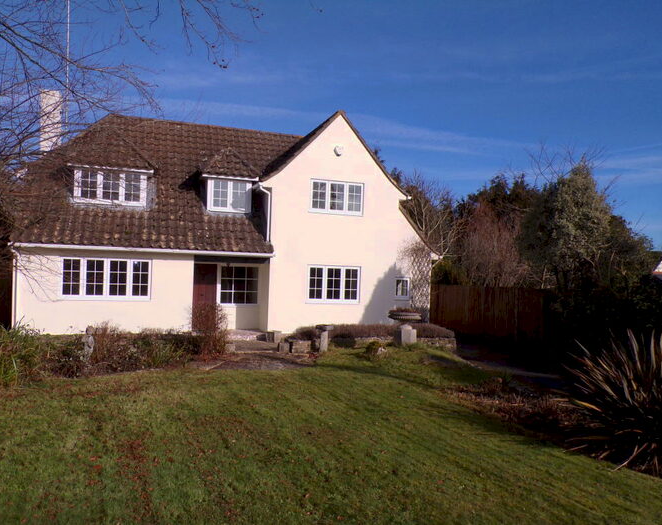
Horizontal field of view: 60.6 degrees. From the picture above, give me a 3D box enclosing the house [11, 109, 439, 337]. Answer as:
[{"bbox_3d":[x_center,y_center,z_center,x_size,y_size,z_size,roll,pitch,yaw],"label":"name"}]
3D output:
[{"bbox_3d":[-3.614,-1.357,20.439,12.600,7.100,7.500,2,-1,-18],"label":"house"}]

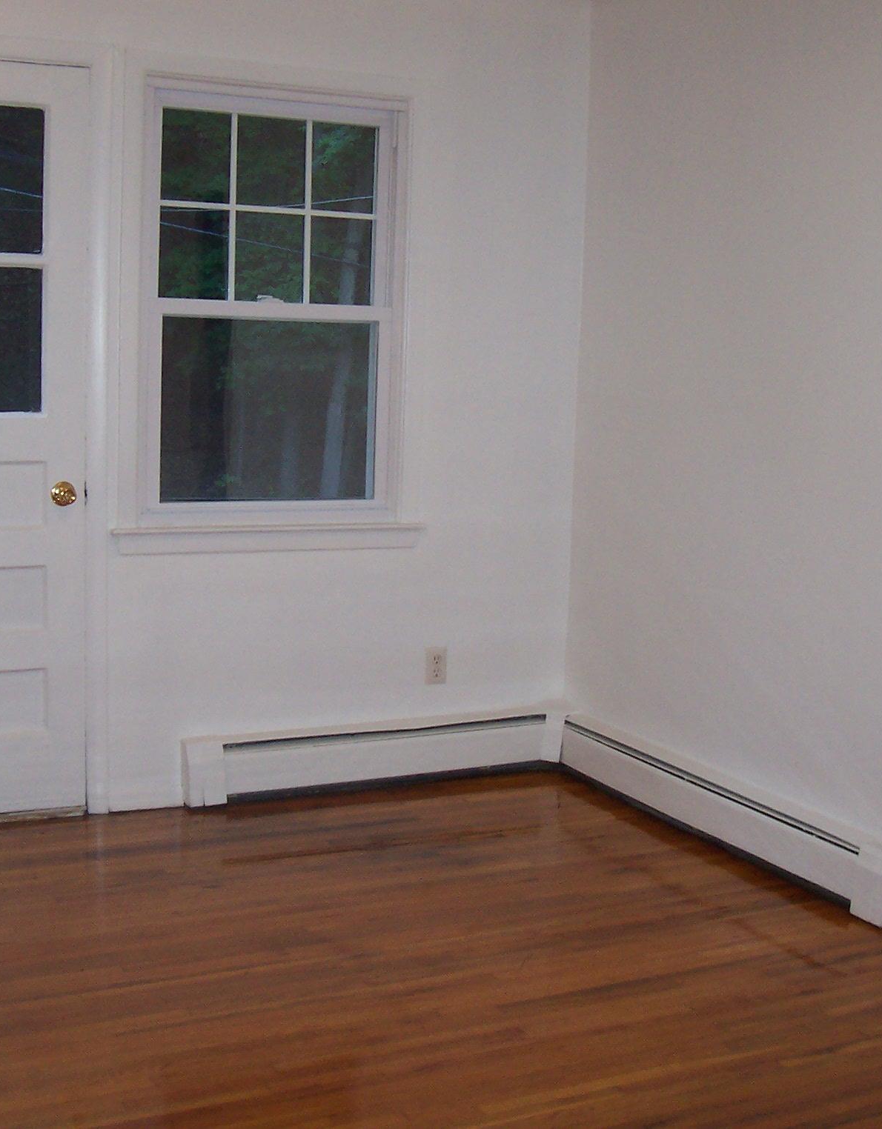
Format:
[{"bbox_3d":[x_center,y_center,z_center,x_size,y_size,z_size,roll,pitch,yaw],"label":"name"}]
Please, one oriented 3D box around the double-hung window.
[{"bbox_3d":[-0.482,-0.737,4.629,0.791,1.240,0.090,-2,9,-26],"label":"double-hung window"}]

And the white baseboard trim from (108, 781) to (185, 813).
[{"bbox_3d":[-0.842,0.656,4.602,0.226,0.102,0.018,-2,9,-26],"label":"white baseboard trim"}]

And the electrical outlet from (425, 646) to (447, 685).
[{"bbox_3d":[-0.013,0.315,4.969,0.072,0.116,0.010,-2,9,-26],"label":"electrical outlet"}]

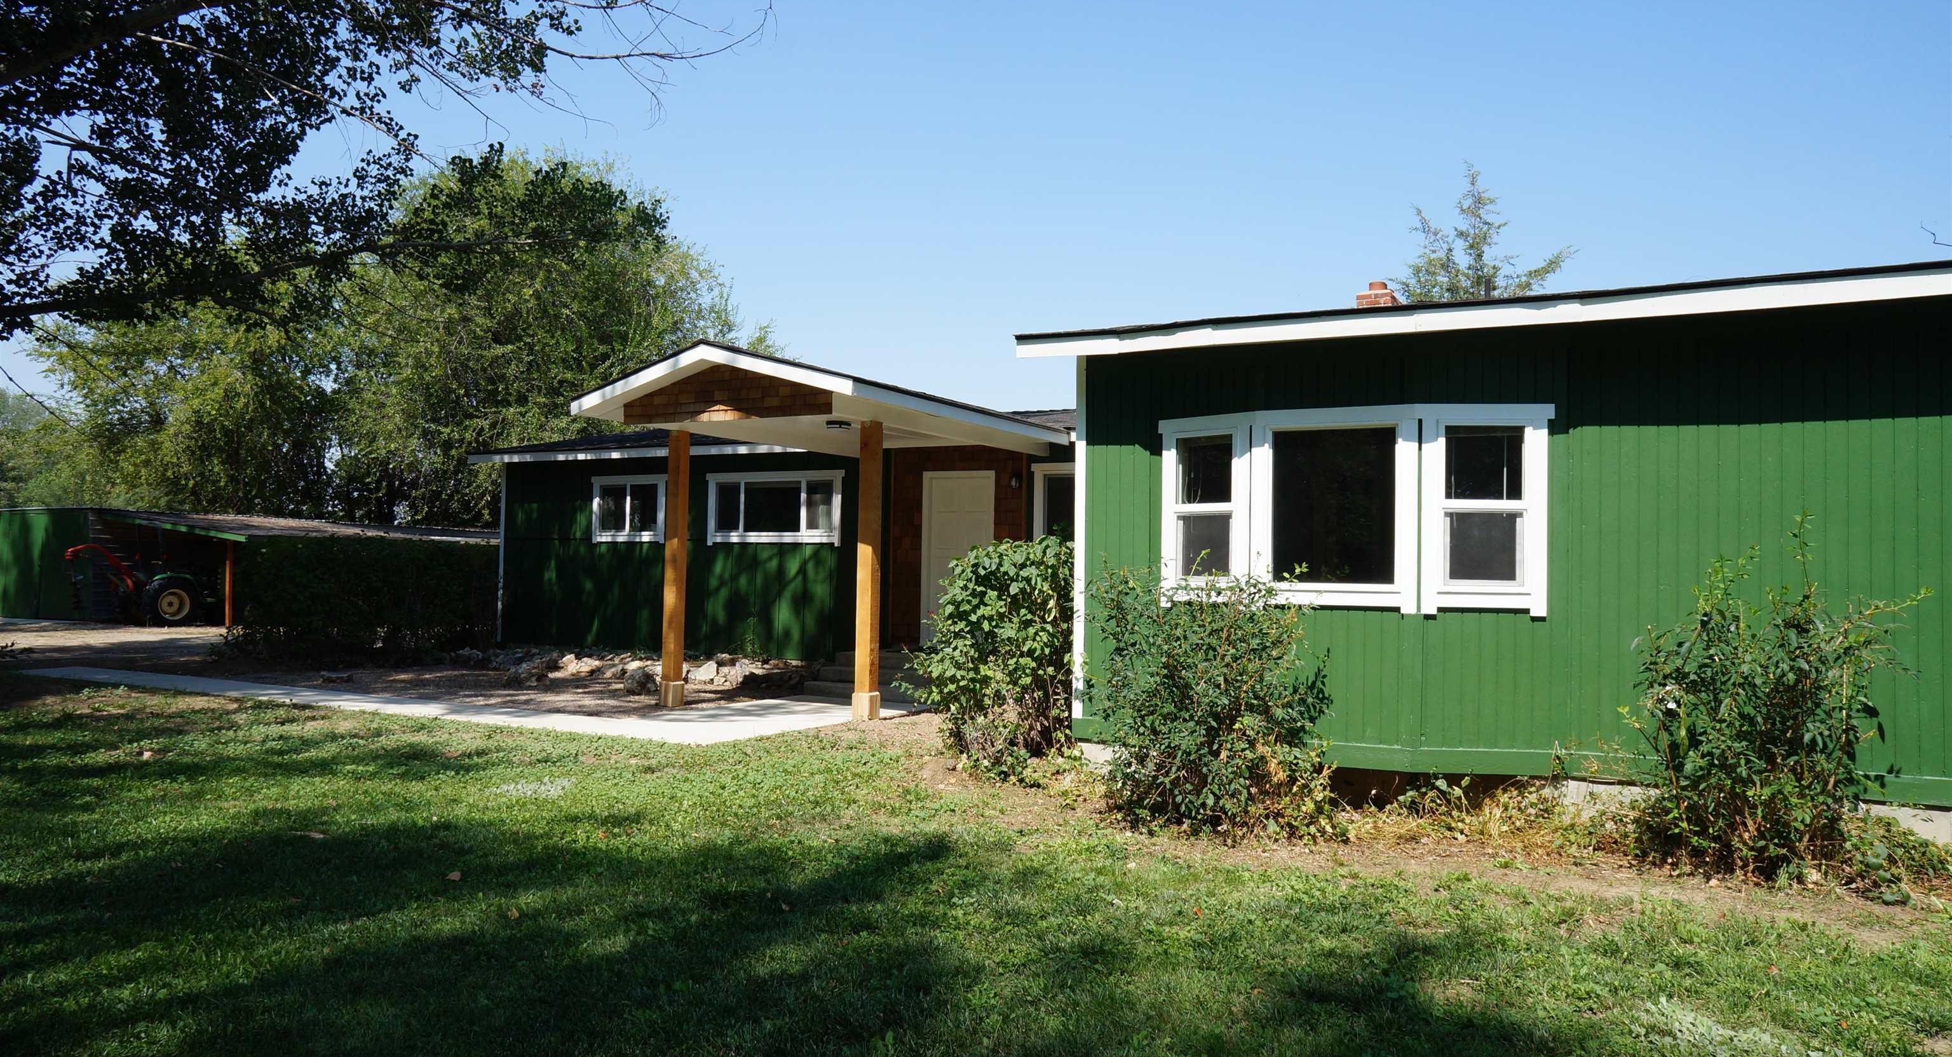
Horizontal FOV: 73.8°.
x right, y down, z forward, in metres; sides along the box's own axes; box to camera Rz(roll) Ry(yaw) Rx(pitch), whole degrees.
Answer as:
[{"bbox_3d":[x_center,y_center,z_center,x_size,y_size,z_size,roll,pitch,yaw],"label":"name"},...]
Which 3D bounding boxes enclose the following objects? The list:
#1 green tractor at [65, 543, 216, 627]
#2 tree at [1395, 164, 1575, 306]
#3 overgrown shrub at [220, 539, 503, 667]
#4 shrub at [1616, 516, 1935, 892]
[{"bbox_3d":[-16.930,1.089,27.100,1.500,1.850,3.900,0,-2,28],"label":"green tractor"},{"bbox_3d":[9.695,-2.230,25.000,4.400,9.200,4.400,0,-2,28],"label":"tree"},{"bbox_3d":[-8.854,0.984,18.700,3.600,1.720,1.500,2,-2,-26],"label":"overgrown shrub"},{"bbox_3d":[3.990,0.818,6.570,1.250,1.650,1.120,0,-2,28],"label":"shrub"}]

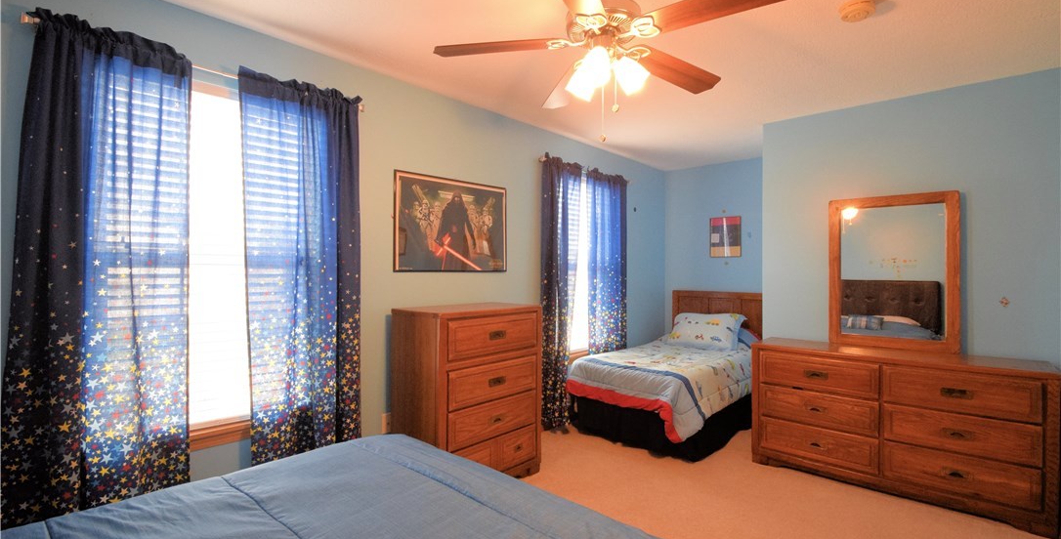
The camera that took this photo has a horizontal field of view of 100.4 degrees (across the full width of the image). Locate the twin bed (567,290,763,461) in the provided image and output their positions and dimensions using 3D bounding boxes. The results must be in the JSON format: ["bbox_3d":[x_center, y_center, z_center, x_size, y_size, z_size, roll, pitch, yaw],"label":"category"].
[{"bbox_3d":[1.384,0.757,3.988,1.030,1.055,2.080,0,0,41],"label":"twin bed"}]

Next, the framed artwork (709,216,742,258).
[{"bbox_3d":[2.064,-0.336,4.676,0.293,0.429,0.025,0,0,41],"label":"framed artwork"}]

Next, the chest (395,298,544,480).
[{"bbox_3d":[-0.379,0.779,2.777,0.480,1.078,0.763,0,0,44],"label":"chest"}]

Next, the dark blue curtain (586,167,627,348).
[{"bbox_3d":[0.721,0.194,4.133,0.111,2.207,0.667,0,0,44],"label":"dark blue curtain"}]

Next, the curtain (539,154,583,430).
[{"bbox_3d":[0.253,0.194,3.645,0.111,2.207,0.476,0,0,44],"label":"curtain"}]

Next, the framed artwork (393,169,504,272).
[{"bbox_3d":[-0.496,-0.292,2.955,0.025,0.615,0.908,0,0,44],"label":"framed artwork"}]

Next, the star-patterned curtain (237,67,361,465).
[{"bbox_3d":[-1.118,0.194,2.215,0.111,2.207,0.565,0,0,44],"label":"star-patterned curtain"}]

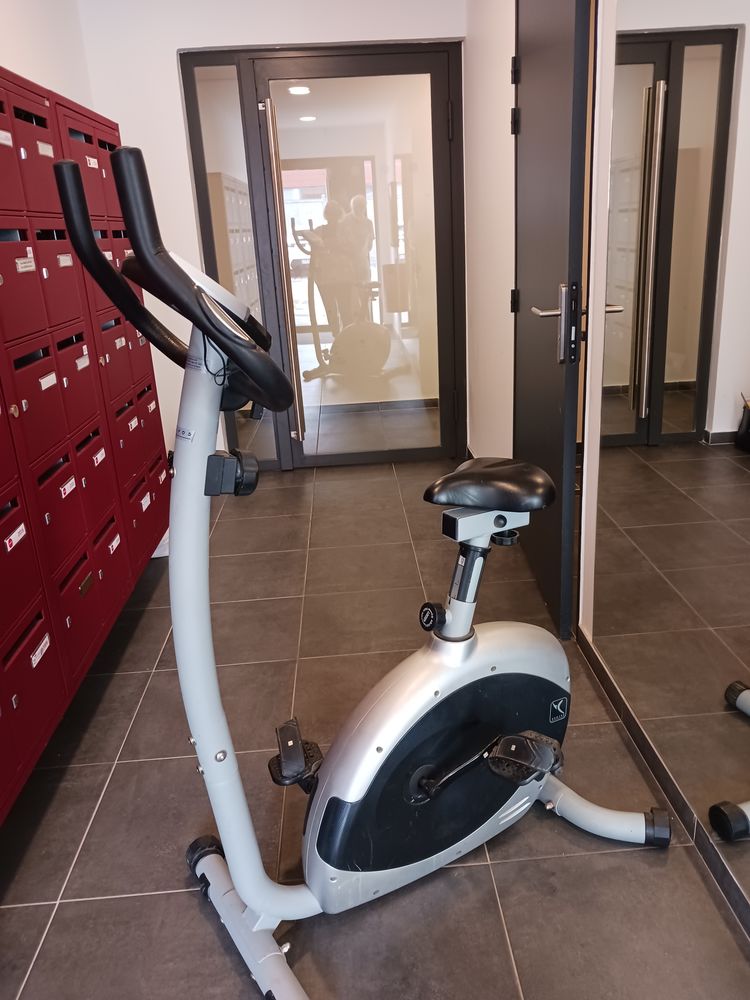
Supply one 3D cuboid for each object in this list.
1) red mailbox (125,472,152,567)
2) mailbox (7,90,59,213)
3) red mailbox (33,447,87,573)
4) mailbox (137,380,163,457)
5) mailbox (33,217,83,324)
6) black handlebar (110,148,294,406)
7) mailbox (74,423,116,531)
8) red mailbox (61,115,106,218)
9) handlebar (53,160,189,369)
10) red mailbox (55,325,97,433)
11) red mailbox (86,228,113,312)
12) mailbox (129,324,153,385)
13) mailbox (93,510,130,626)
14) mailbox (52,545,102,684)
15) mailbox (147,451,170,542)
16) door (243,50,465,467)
[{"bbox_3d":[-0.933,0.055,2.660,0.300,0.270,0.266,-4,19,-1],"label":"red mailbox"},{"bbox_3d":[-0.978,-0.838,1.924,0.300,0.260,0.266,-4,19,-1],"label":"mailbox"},{"bbox_3d":[-0.939,0.021,1.954,0.310,0.276,0.276,-4,19,-1],"label":"red mailbox"},{"bbox_3d":[-0.982,-0.294,2.865,0.310,0.282,0.280,-4,19,-1],"label":"mailbox"},{"bbox_3d":[-0.984,-0.589,2.038,0.310,0.266,0.276,-4,19,-1],"label":"mailbox"},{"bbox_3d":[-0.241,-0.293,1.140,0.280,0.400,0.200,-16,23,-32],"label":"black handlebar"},{"bbox_3d":[-0.951,-0.069,2.215,0.310,0.277,0.277,-4,19,-1],"label":"mailbox"},{"bbox_3d":[-1.018,-0.980,2.334,0.310,0.268,0.287,-4,19,-1],"label":"red mailbox"},{"bbox_3d":[-0.389,-0.362,1.220,0.180,0.343,0.150,-15,22,-29],"label":"handlebar"},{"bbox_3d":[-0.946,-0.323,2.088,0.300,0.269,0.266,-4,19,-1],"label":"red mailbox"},{"bbox_3d":[-1.002,-0.722,2.420,0.310,0.267,0.282,-4,19,-1],"label":"red mailbox"},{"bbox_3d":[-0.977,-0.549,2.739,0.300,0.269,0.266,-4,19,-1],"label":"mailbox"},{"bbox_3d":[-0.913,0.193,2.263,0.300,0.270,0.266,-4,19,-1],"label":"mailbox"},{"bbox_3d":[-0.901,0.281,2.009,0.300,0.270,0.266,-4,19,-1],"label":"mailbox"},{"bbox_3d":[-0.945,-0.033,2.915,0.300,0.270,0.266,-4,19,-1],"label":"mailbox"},{"bbox_3d":[-0.054,-1.201,4.168,1.025,2.090,0.080,-4,19,-1],"label":"door"}]

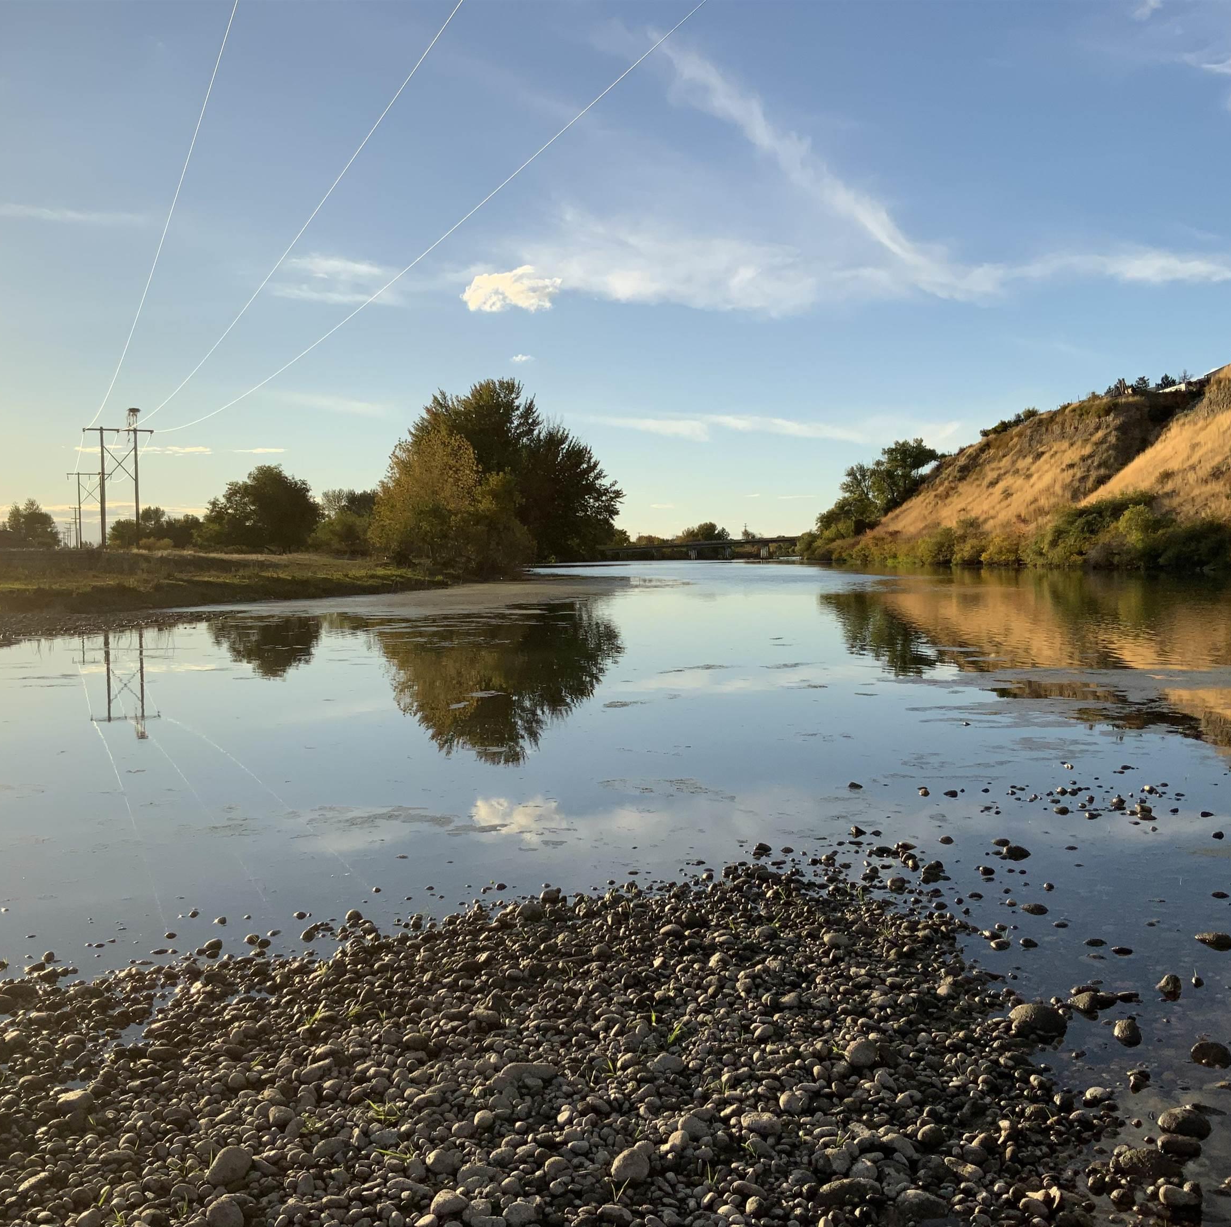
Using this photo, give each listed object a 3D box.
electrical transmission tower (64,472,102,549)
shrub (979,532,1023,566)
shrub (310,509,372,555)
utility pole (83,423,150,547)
[{"bbox_3d":[-95.369,-18.577,249.000,7.500,14.200,0.600,-2,3,-23],"label":"electrical transmission tower"},{"bbox_3d":[49.005,-8.195,174.000,5.400,4.200,4.600,0,3,16],"label":"shrub"},{"bbox_3d":[-35.441,-10.375,178.000,8.000,6.100,6.800,-1,2,-11],"label":"shrub"},{"bbox_3d":[-56.990,-14.468,157.500,7.400,14.500,0.600,-2,3,-23],"label":"utility pole"}]

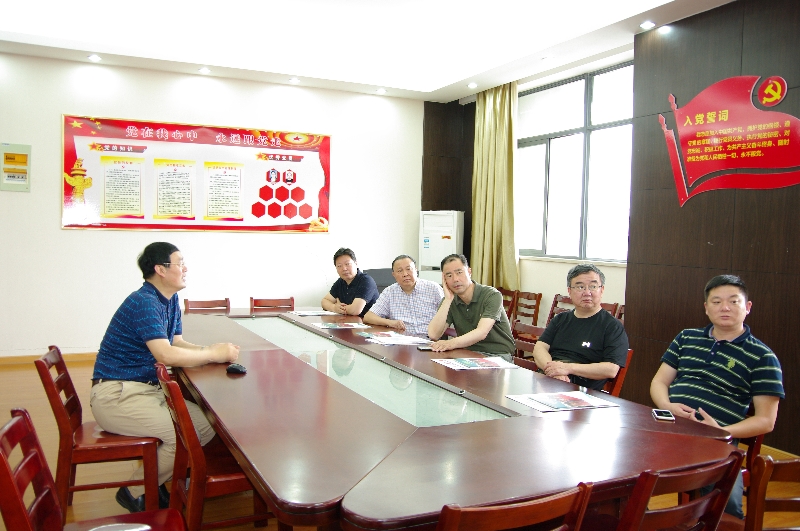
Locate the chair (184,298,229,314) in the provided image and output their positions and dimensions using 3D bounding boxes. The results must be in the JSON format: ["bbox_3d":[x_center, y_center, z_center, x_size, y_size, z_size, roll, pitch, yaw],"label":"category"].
[{"bbox_3d":[-1.620,0.734,5.157,0.410,0.850,0.490,0,3,-29],"label":"chair"}]

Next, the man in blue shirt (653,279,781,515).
[{"bbox_3d":[1.358,0.709,2.553,0.589,1.330,0.771,3,4,36],"label":"man in blue shirt"}]

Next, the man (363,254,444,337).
[{"bbox_3d":[0.070,0.578,4.712,0.780,1.300,0.580,-1,4,-45],"label":"man"}]

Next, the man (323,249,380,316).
[{"bbox_3d":[-0.362,0.521,5.294,0.780,1.330,0.560,-1,4,-43],"label":"man"}]

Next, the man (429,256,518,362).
[{"bbox_3d":[0.434,0.604,3.976,0.751,1.360,0.558,-2,4,-42],"label":"man"}]

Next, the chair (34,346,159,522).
[{"bbox_3d":[-1.530,0.868,3.121,0.528,0.853,0.426,0,3,-18],"label":"chair"}]

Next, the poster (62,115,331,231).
[{"bbox_3d":[-2.260,-1.019,7.053,3.011,1.236,0.030,0,3,-24],"label":"poster"}]

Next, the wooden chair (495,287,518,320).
[{"bbox_3d":[1.071,0.708,7.059,0.528,0.853,0.426,-1,3,-29],"label":"wooden chair"}]

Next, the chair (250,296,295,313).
[{"bbox_3d":[-1.144,0.750,5.522,0.426,0.853,0.528,0,3,-26],"label":"chair"}]

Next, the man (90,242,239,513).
[{"bbox_3d":[-1.257,0.593,3.218,0.792,1.401,0.558,0,3,-21],"label":"man"}]

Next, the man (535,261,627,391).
[{"bbox_3d":[0.946,0.667,3.359,0.780,1.310,0.600,-1,4,-42],"label":"man"}]

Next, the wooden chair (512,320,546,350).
[{"bbox_3d":[0.733,0.850,4.167,0.500,0.850,0.420,0,3,-29],"label":"wooden chair"}]

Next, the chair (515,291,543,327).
[{"bbox_3d":[1.329,0.737,6.632,0.410,0.850,0.490,4,4,36],"label":"chair"}]

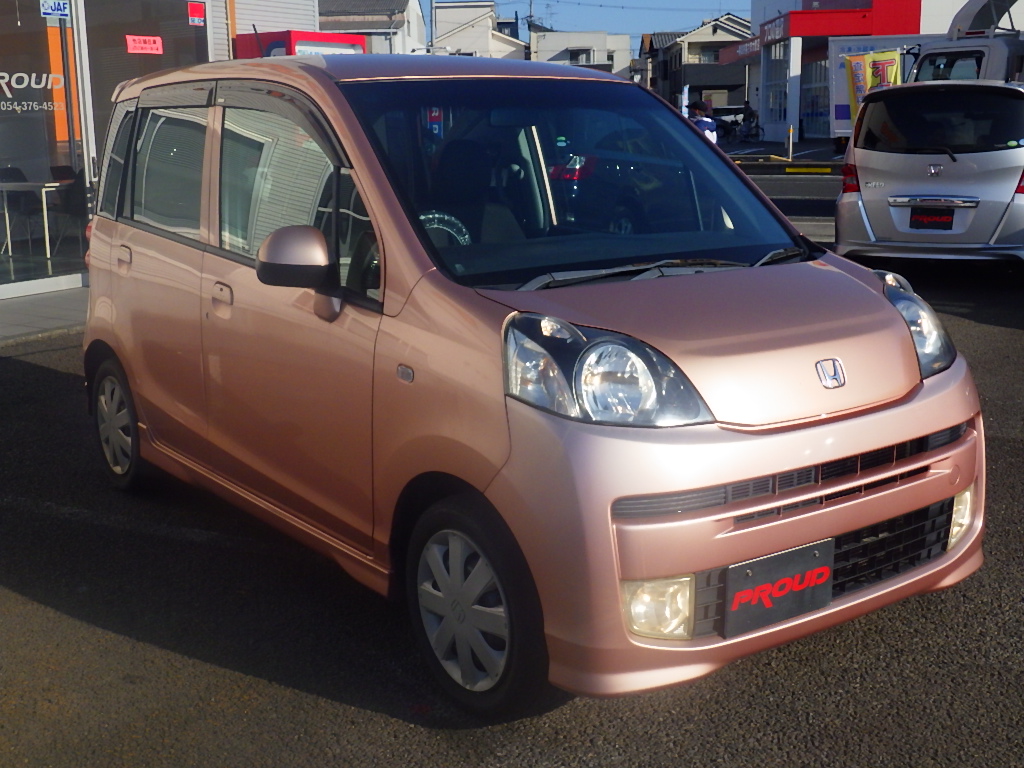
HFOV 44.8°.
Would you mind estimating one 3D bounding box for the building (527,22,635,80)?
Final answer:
[{"bbox_3d":[4.699,-20.723,84.000,6.800,7.000,8.000,-2,12,-5],"label":"building"}]

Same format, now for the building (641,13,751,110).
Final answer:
[{"bbox_3d":[11.776,-18.994,76.000,6.500,7.400,8.500,-2,12,-7],"label":"building"}]

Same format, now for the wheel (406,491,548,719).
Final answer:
[{"bbox_3d":[-0.066,0.517,2.927,0.170,0.550,0.550,-9,14,-35],"label":"wheel"}]

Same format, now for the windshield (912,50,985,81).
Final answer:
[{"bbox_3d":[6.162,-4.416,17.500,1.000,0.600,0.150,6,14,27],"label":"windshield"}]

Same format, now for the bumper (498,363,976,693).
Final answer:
[{"bbox_3d":[0.641,0.287,2.984,1.450,0.630,0.420,-9,14,-35],"label":"bumper"}]

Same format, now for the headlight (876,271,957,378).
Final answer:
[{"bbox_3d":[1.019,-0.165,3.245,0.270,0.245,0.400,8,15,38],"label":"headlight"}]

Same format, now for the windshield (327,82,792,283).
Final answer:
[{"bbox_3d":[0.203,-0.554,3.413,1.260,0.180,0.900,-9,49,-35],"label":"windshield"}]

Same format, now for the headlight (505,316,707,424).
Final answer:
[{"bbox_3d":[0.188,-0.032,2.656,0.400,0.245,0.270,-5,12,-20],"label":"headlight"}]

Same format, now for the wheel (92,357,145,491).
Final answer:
[{"bbox_3d":[-1.487,0.150,4.851,0.170,0.550,0.550,-9,14,-35],"label":"wheel"}]

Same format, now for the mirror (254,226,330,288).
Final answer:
[{"bbox_3d":[-0.540,-0.316,3.085,0.185,0.155,0.115,-9,14,-35],"label":"mirror"}]

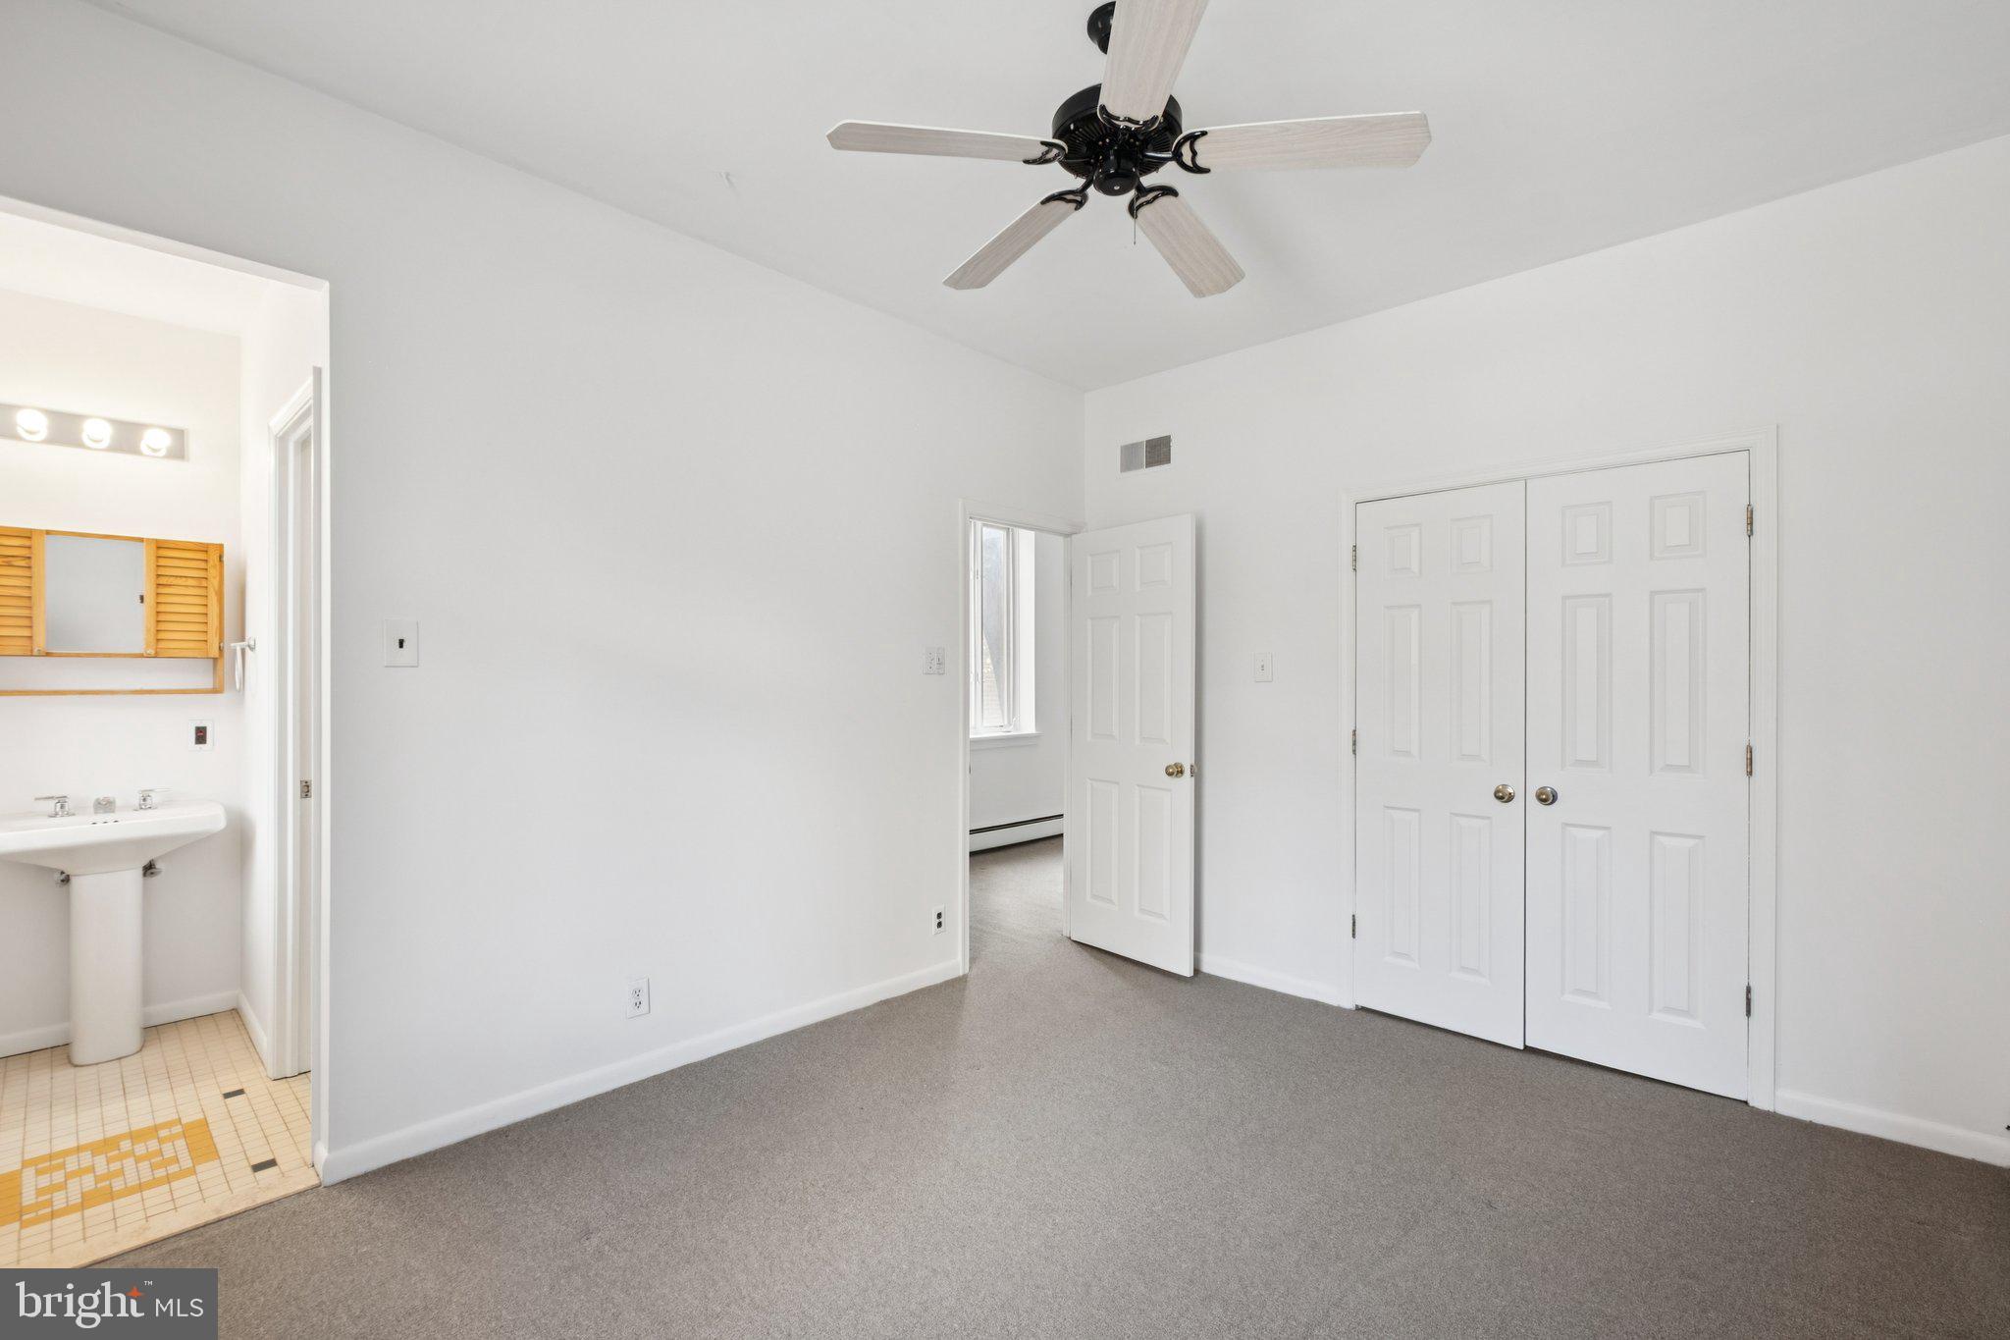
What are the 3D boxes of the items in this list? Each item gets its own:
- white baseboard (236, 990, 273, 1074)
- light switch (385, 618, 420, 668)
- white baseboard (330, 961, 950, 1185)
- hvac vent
[{"bbox_3d":[-2.700,1.280,3.005,0.770,0.085,0.018,0,0,42],"label":"white baseboard"},{"bbox_3d":[-1.637,-0.072,2.272,0.077,0.126,0.012,0,0,-44],"label":"light switch"},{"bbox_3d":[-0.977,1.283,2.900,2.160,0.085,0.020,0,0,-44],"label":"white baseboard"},{"bbox_3d":[0.656,-1.010,3.910,0.283,0.137,0.020,0,0,43],"label":"hvac vent"}]

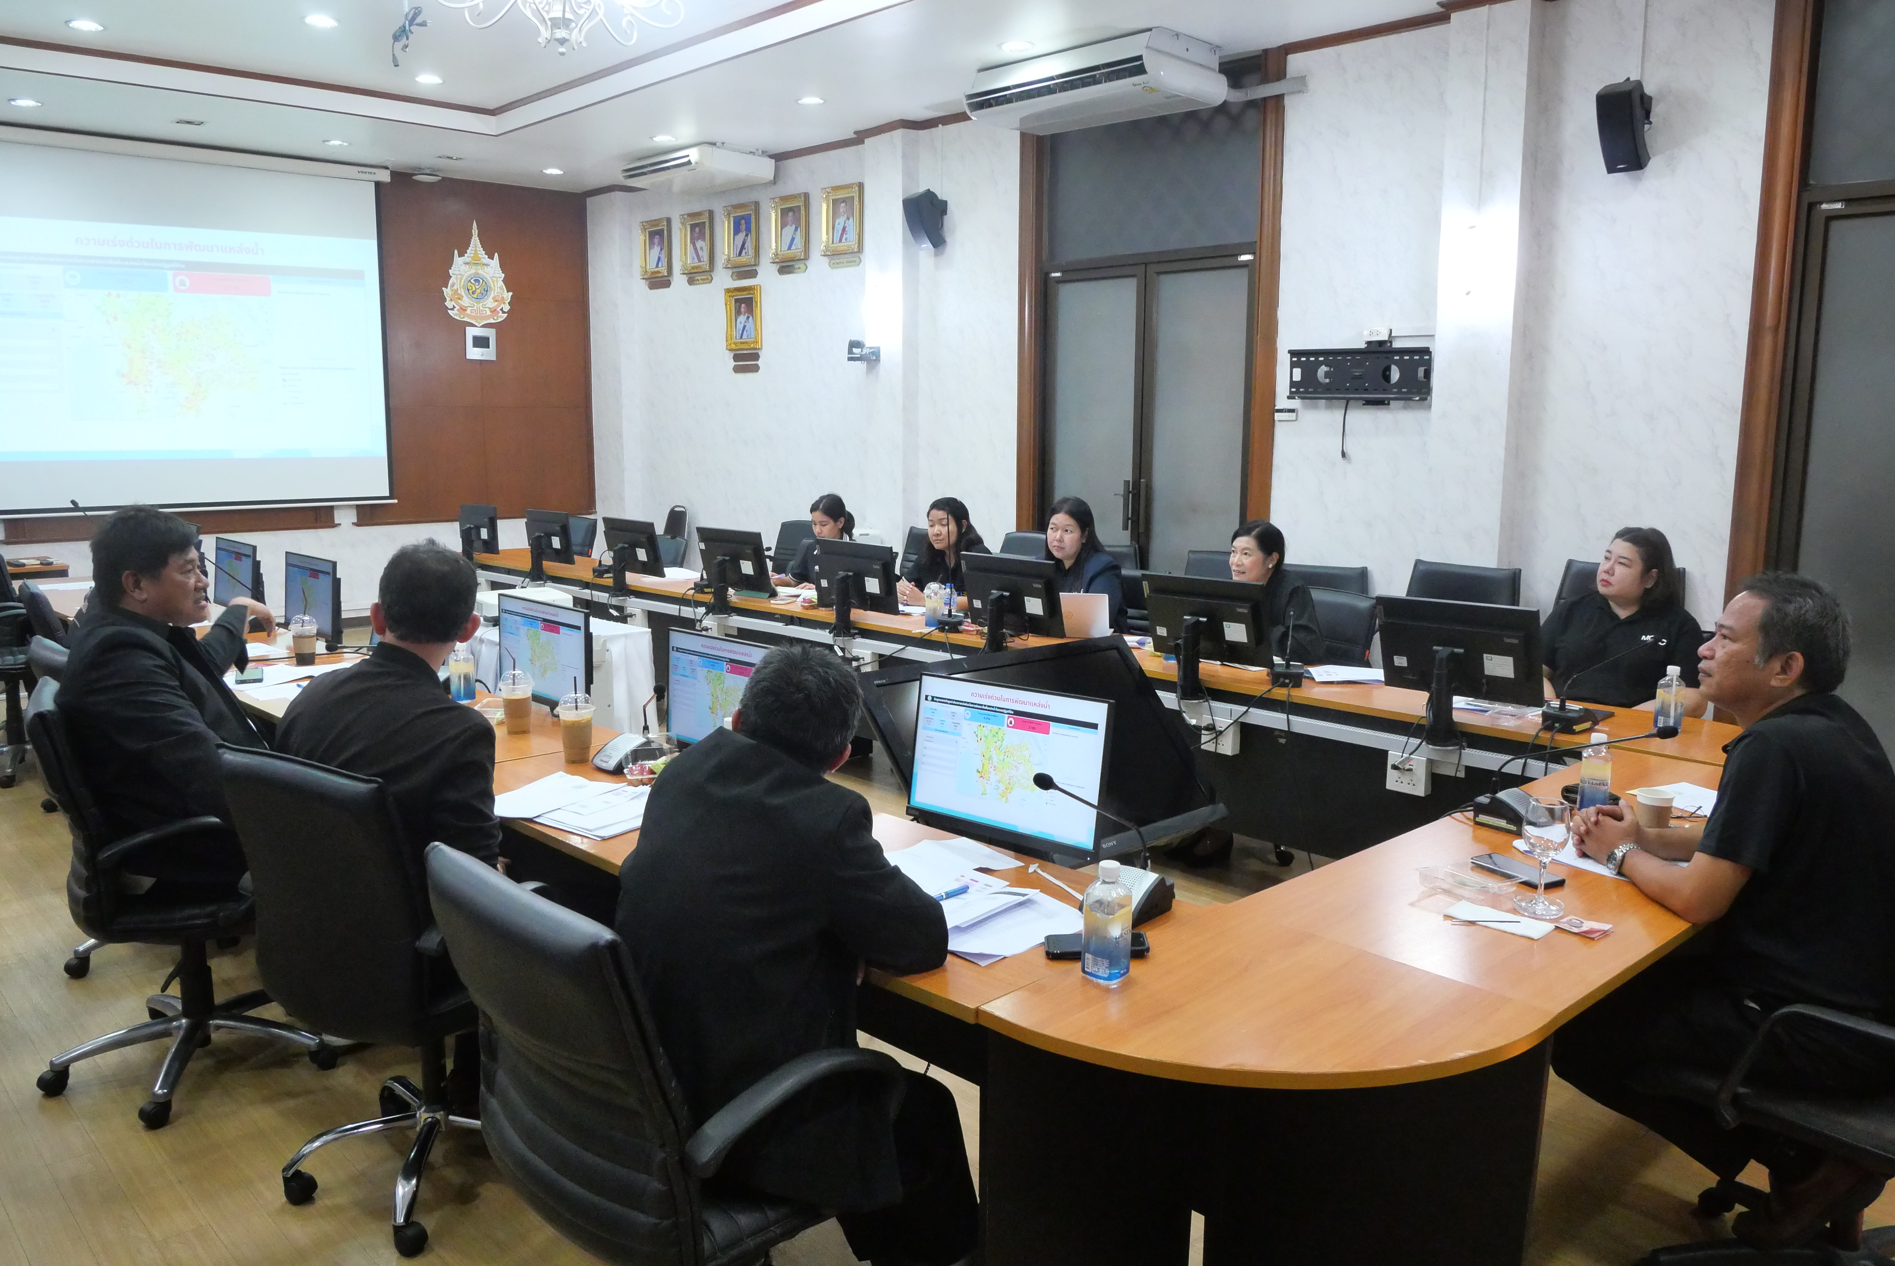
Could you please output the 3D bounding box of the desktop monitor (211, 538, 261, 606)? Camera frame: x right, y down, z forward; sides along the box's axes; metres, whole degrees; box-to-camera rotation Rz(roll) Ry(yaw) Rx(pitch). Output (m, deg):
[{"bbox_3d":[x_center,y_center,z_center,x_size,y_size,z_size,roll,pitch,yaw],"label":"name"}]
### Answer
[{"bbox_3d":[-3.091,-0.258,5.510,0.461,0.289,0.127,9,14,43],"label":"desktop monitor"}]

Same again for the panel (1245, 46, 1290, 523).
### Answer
[{"bbox_3d":[1.620,-1.173,6.420,0.160,3.450,0.100,9,13,44],"label":"panel"}]

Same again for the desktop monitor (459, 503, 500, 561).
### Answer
[{"bbox_3d":[-3.053,-0.677,8.225,0.490,0.310,0.070,9,22,44],"label":"desktop monitor"}]

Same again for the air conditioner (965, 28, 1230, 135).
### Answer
[{"bbox_3d":[0.760,-2.830,6.585,1.160,0.270,0.680,9,13,44],"label":"air conditioner"}]

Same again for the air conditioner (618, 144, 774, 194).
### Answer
[{"bbox_3d":[-1.714,-3.147,8.654,0.990,0.180,0.620,9,14,43],"label":"air conditioner"}]

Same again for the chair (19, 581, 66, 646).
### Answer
[{"bbox_3d":[-3.473,0.261,5.402,0.600,0.960,0.640,7,12,36],"label":"chair"}]

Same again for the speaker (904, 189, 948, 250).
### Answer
[{"bbox_3d":[-0.132,-2.458,7.522,0.220,0.340,0.210,-29,25,-32],"label":"speaker"}]

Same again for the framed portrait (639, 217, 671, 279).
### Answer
[{"bbox_3d":[-2.245,-2.952,9.706,0.340,0.440,0.050,9,14,43],"label":"framed portrait"}]

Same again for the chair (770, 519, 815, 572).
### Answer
[{"bbox_3d":[-0.845,-0.156,7.346,0.600,0.930,0.620,9,14,43],"label":"chair"}]

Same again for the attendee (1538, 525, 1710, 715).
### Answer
[{"bbox_3d":[2.190,0.296,4.182,0.560,1.280,0.750,9,13,43],"label":"attendee"}]

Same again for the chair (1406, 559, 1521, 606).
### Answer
[{"bbox_3d":[2.076,0.195,5.478,0.600,0.960,0.620,9,14,43],"label":"chair"}]

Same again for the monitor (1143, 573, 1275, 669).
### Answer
[{"bbox_3d":[0.832,-0.040,4.025,0.452,0.276,0.065,9,27,43],"label":"monitor"}]

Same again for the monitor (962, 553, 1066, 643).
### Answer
[{"bbox_3d":[0.239,-0.138,4.537,0.452,0.276,0.065,9,27,43],"label":"monitor"}]

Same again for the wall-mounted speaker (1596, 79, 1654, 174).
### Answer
[{"bbox_3d":[2.722,-2.035,5.080,0.190,0.335,0.185,-25,21,-26],"label":"wall-mounted speaker"}]

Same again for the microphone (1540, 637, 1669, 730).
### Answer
[{"bbox_3d":[1.848,0.147,3.599,0.412,0.221,0.171,-7,12,-31],"label":"microphone"}]

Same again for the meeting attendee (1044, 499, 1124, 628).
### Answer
[{"bbox_3d":[0.526,0.054,5.563,0.750,1.280,0.500,-8,13,-41],"label":"meeting attendee"}]

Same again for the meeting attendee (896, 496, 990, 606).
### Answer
[{"bbox_3d":[0.008,0.009,5.530,0.680,1.220,0.520,-8,12,-36],"label":"meeting attendee"}]

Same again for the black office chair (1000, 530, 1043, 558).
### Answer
[{"bbox_3d":[0.310,-0.013,6.454,0.600,0.930,0.620,9,14,43],"label":"black office chair"}]

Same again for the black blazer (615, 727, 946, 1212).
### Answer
[{"bbox_3d":[-0.266,0.459,1.925,0.500,0.660,0.500,6,12,35],"label":"black blazer"}]

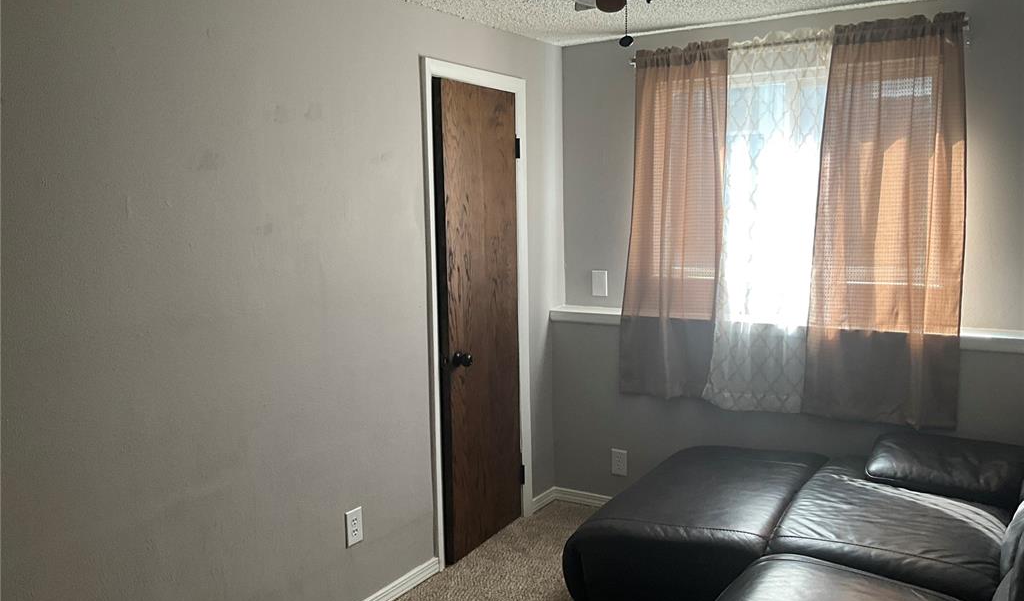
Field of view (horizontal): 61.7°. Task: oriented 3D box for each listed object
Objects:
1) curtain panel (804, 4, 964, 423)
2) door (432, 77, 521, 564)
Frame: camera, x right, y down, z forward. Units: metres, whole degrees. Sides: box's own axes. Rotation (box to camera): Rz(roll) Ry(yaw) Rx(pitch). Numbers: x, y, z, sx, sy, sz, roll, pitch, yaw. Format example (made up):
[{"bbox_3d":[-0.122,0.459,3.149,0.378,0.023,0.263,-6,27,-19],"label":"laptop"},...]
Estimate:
[{"bbox_3d":[1.503,-0.307,3.460,0.585,1.600,0.110,3,8,32],"label":"curtain panel"},{"bbox_3d":[-0.138,0.085,3.782,0.045,2.010,0.615,3,8,29],"label":"door"}]

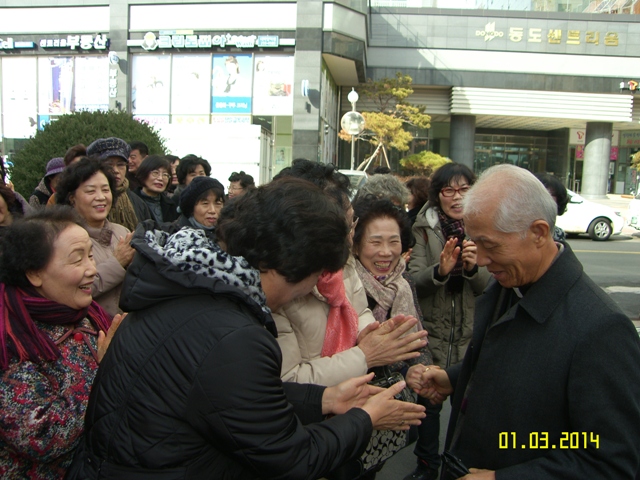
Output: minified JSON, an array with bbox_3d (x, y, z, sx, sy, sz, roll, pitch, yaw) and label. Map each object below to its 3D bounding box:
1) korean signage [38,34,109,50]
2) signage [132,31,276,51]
[{"bbox_3d":[-9.760,-7.831,20.553,2.970,0.560,0.150,3,6,8],"label":"korean signage"},{"bbox_3d":[-4.380,-7.609,19.794,5.940,0.670,0.150,3,6,8],"label":"signage"}]

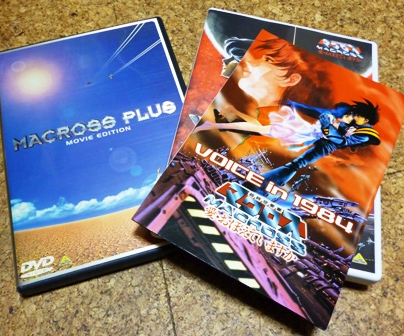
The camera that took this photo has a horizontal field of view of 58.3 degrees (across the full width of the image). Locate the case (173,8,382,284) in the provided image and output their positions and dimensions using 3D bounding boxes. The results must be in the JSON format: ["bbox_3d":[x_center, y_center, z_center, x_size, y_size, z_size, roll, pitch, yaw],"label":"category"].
[{"bbox_3d":[0.055,-0.028,0.258,0.136,0.015,0.190,12,65,1],"label":"case"}]

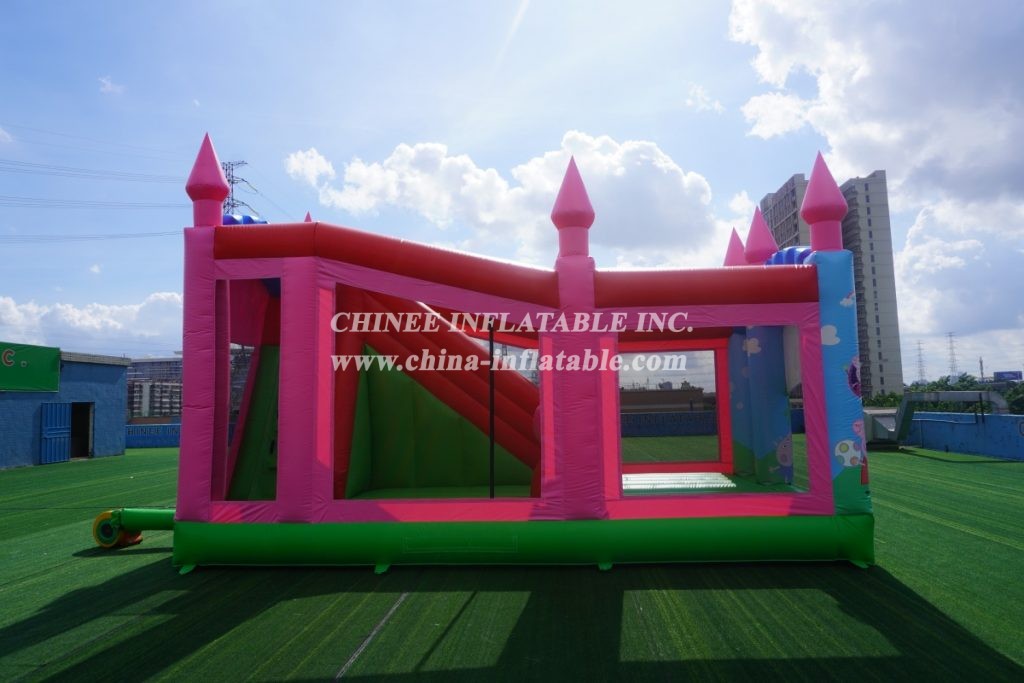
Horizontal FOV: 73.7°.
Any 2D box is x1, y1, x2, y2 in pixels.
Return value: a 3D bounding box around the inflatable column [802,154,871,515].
[{"bbox_3d":[3.339,-0.163,7.114,0.470,3.780,0.450,-1,-6,2],"label":"inflatable column"}]

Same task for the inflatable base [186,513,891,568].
[{"bbox_3d":[0.119,2.170,8.674,7.050,0.470,3.700,-1,-6,2],"label":"inflatable base"}]

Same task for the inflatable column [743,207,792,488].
[{"bbox_3d":[3.432,0.025,9.158,0.460,3.780,0.450,-1,-6,2],"label":"inflatable column"}]

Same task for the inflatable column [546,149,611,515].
[{"bbox_3d":[0.776,-0.131,8.116,0.604,4.267,0.549,-1,-5,3],"label":"inflatable column"}]

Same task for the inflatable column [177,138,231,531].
[{"bbox_3d":[-3.347,-0.220,7.426,0.450,4.220,0.450,-1,-6,2],"label":"inflatable column"}]

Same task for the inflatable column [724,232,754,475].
[{"bbox_3d":[3.452,0.120,10.236,0.450,3.780,0.450,-1,-6,2],"label":"inflatable column"}]

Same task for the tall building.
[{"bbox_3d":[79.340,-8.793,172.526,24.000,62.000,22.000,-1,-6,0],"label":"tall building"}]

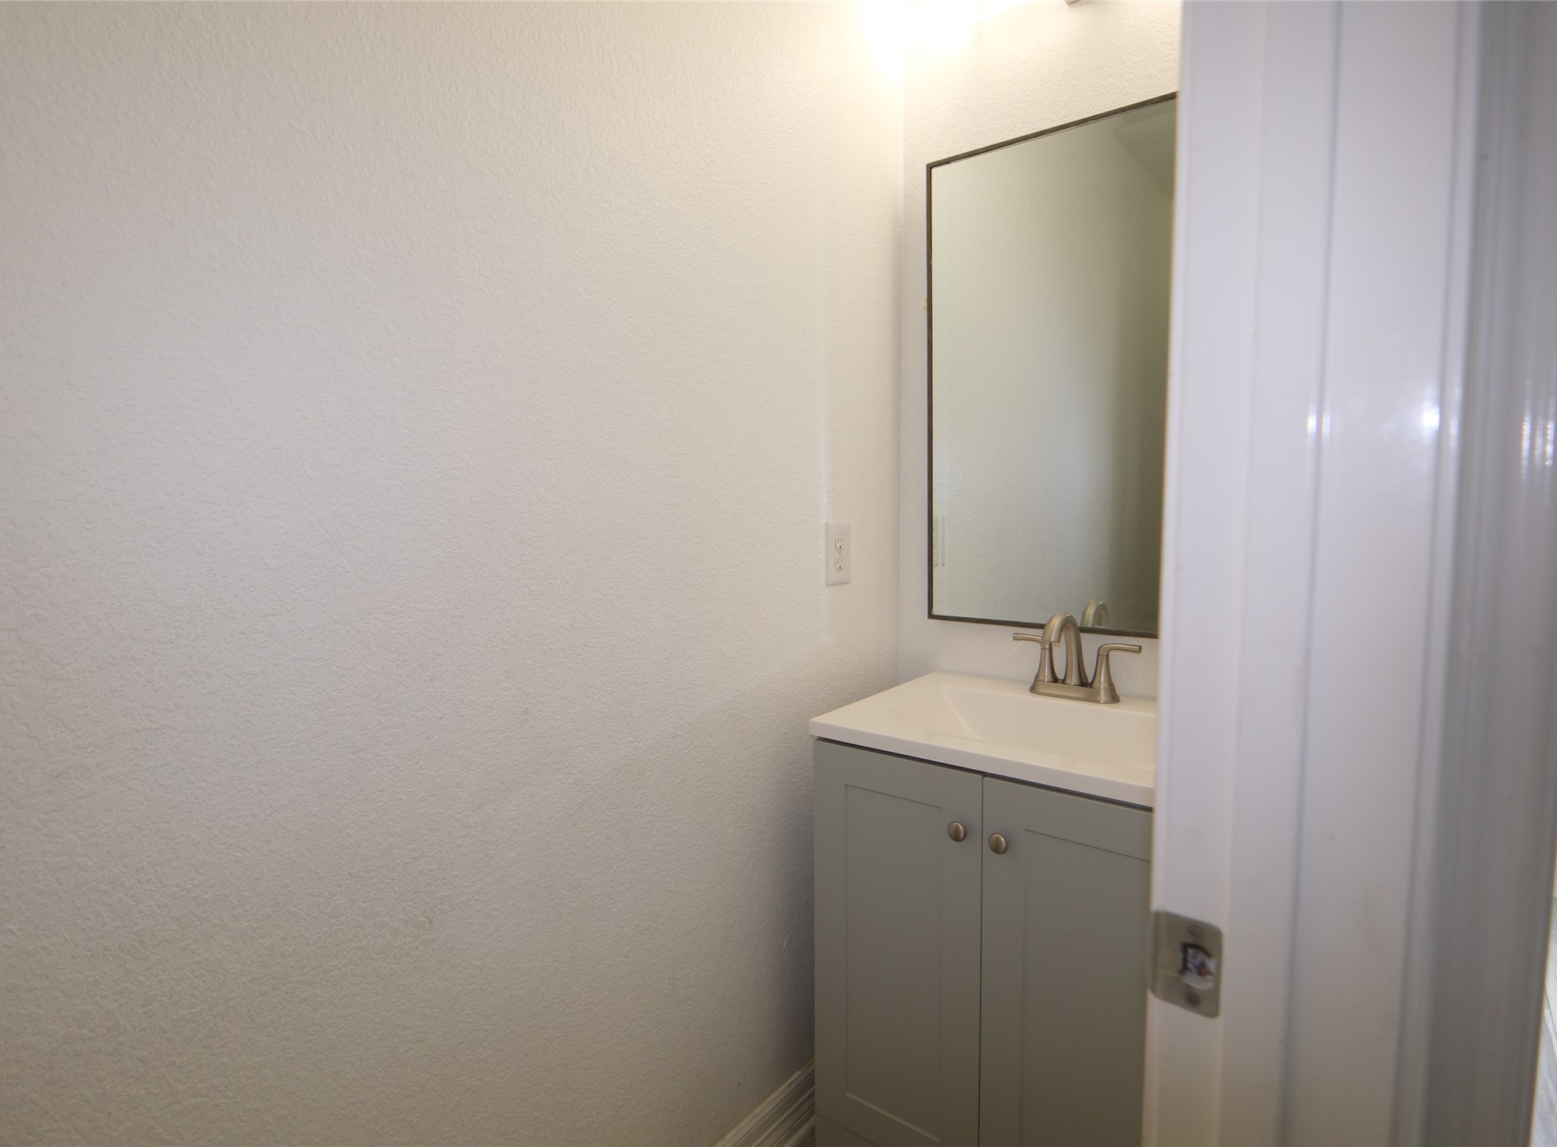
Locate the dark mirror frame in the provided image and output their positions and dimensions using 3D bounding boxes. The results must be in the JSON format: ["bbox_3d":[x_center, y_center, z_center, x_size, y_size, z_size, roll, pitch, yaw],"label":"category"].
[{"bbox_3d":[0.559,-0.352,1.308,0.612,0.920,0.022,3,5,37],"label":"dark mirror frame"}]

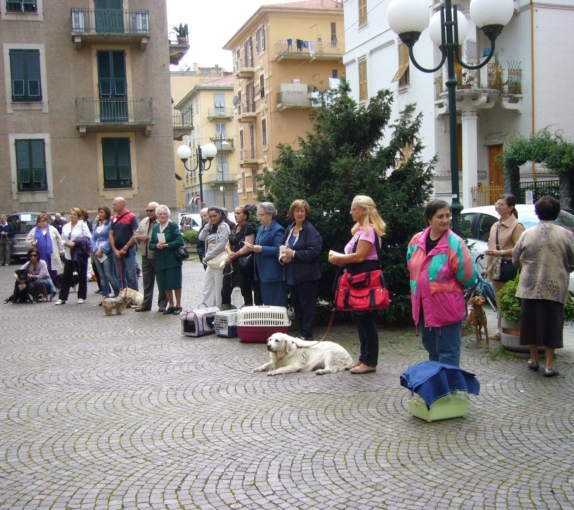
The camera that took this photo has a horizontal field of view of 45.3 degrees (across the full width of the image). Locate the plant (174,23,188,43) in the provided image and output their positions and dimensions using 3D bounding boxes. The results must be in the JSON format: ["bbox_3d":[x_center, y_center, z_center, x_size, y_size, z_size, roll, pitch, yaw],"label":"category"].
[{"bbox_3d":[-4.040,-8.501,26.326,0.550,0.850,0.550,-2,4,0],"label":"plant"}]

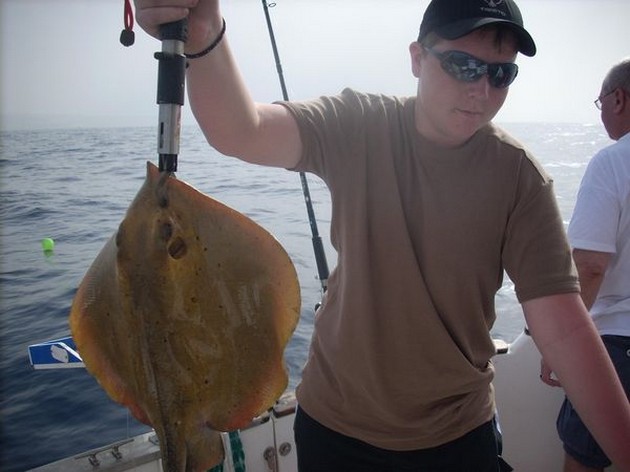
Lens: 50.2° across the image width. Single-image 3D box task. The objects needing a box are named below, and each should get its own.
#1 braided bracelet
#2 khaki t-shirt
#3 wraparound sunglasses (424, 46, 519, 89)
[{"bbox_3d":[-0.142,-0.254,0.860,0.066,0.064,0.009,-28,-39,9],"label":"braided bracelet"},{"bbox_3d":[0.198,0.048,1.210,0.490,0.600,0.300,4,12,-2],"label":"khaki t-shirt"},{"bbox_3d":[0.258,-0.283,1.094,0.140,0.047,0.125,2,25,-13],"label":"wraparound sunglasses"}]

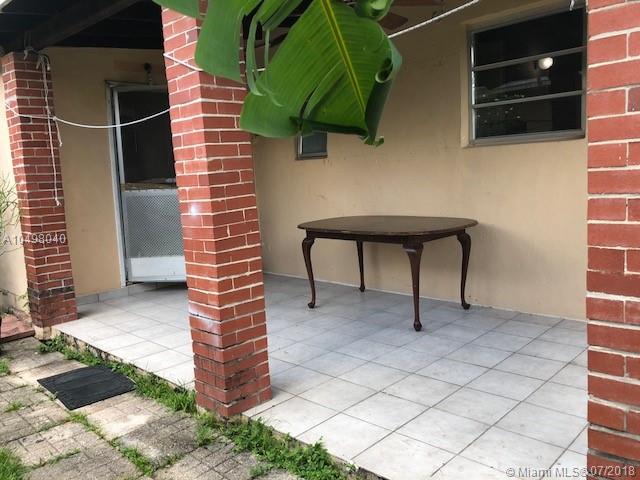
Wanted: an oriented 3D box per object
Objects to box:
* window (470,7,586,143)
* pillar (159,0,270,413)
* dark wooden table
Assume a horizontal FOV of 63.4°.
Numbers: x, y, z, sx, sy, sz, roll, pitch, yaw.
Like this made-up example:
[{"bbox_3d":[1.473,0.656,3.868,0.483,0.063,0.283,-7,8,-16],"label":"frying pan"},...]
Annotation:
[{"bbox_3d":[1.611,-1.260,4.070,0.940,0.970,0.090,4,10,44],"label":"window"},{"bbox_3d":[-0.539,-0.207,2.769,0.303,2.230,0.303,4,10,44],"label":"pillar"},{"bbox_3d":[0.564,0.238,4.591,1.600,0.765,1.060,4,10,44],"label":"dark wooden table"}]

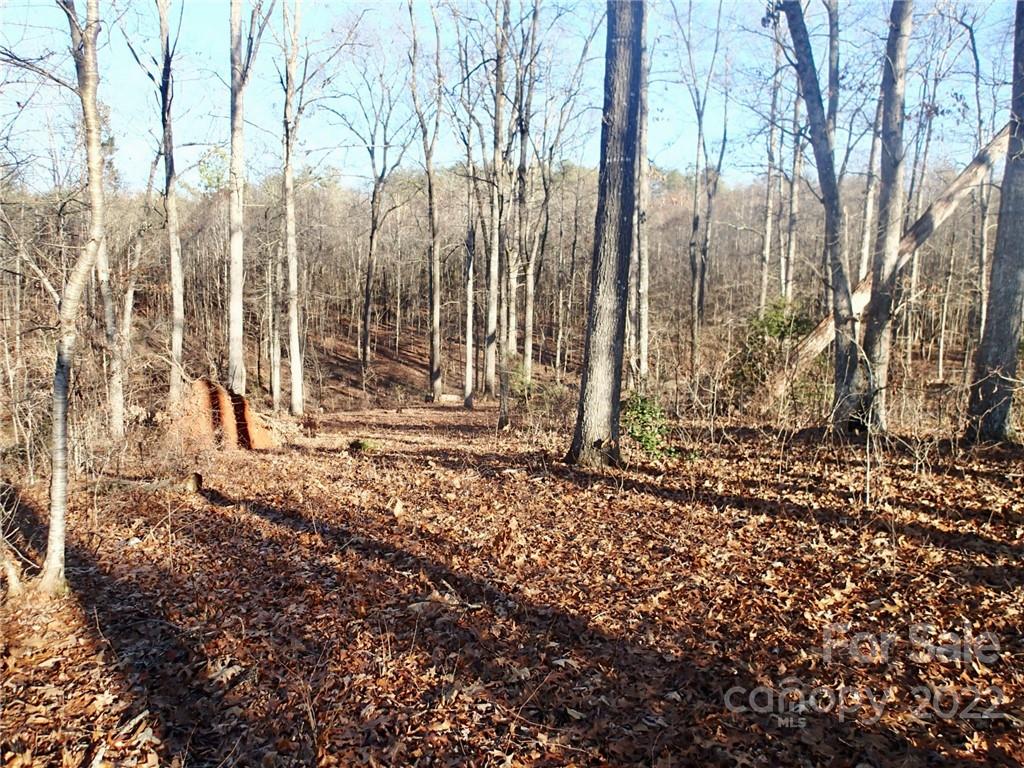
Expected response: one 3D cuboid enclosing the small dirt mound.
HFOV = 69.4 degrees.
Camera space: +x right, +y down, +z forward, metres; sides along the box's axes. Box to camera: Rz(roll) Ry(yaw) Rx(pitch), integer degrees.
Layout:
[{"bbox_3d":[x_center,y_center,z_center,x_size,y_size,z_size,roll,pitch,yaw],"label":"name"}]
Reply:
[{"bbox_3d":[-4.400,0.460,11.300,1.600,1.070,1.200,0,4,0],"label":"small dirt mound"}]

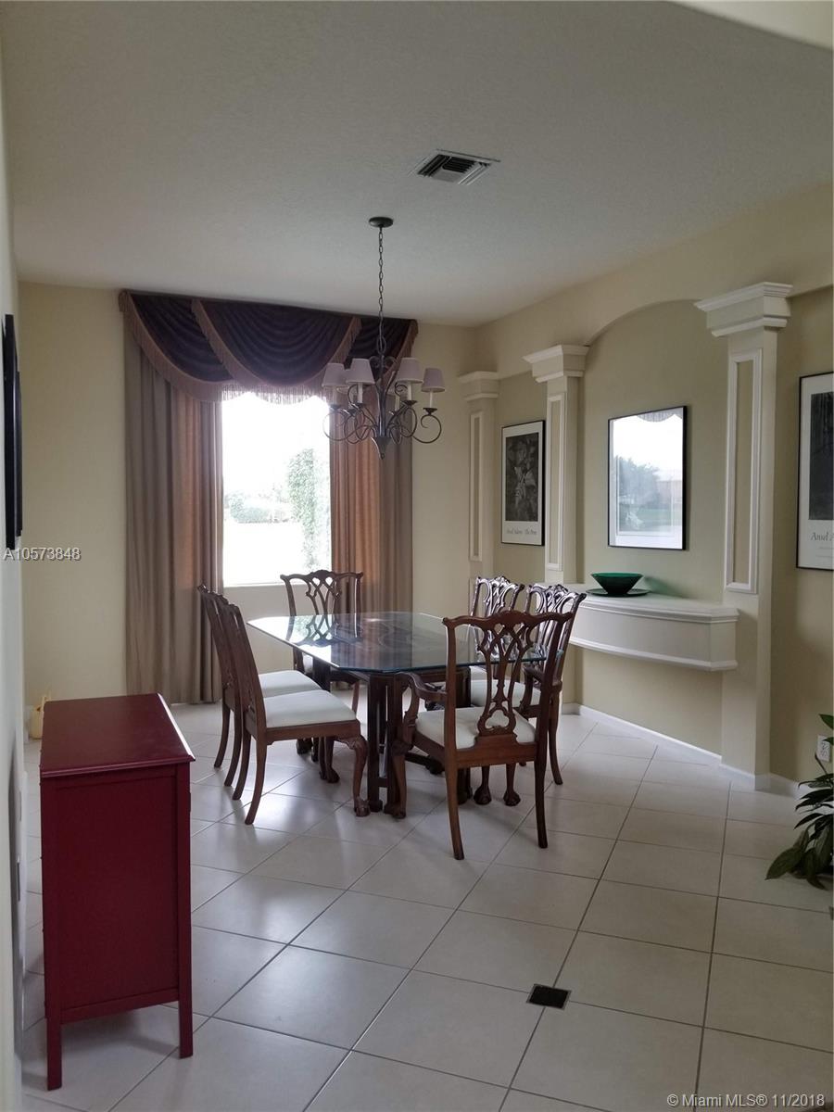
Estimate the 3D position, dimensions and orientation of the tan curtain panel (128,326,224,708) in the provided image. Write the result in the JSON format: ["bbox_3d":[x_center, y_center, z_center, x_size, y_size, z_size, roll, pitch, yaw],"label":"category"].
[{"bbox_3d":[-1.758,-0.320,6.045,0.682,2.790,0.136,-1,3,-23],"label":"tan curtain panel"}]

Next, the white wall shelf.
[{"bbox_3d":[1.246,0.399,5.089,0.490,0.302,1.755,-1,3,-23],"label":"white wall shelf"}]

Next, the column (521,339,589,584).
[{"bbox_3d":[1.020,-0.152,6.173,0.228,2.640,0.517,-1,3,-23],"label":"column"}]

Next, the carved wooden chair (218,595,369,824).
[{"bbox_3d":[-0.641,0.730,4.224,0.629,1.053,0.633,-1,3,-21],"label":"carved wooden chair"}]

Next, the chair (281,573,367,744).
[{"bbox_3d":[-0.554,0.664,5.783,0.651,1.053,0.629,-1,3,-23],"label":"chair"}]

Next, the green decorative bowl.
[{"bbox_3d":[1.242,0.171,5.165,0.321,0.116,0.321,0,2,0],"label":"green decorative bowl"}]

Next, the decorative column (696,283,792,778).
[{"bbox_3d":[1.742,-0.074,4.488,0.228,2.623,0.499,-1,3,-23],"label":"decorative column"}]

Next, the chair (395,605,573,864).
[{"bbox_3d":[0.288,0.743,3.835,0.660,1.053,0.629,-1,3,-18],"label":"chair"}]

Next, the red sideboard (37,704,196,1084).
[{"bbox_3d":[-0.899,0.888,2.467,0.360,0.774,0.886,-1,3,-23],"label":"red sideboard"}]

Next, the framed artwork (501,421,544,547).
[{"bbox_3d":[0.816,-0.556,6.471,0.021,0.920,0.626,-1,3,-23],"label":"framed artwork"}]

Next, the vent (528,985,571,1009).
[{"bbox_3d":[0.383,1.278,2.411,0.106,0.011,0.104,1,3,22],"label":"vent"}]

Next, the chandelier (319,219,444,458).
[{"bbox_3d":[-0.191,-1.184,4.575,0.669,1.291,0.669,0,2,0],"label":"chandelier"}]

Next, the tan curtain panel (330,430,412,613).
[{"bbox_3d":[-0.393,-0.385,7.137,0.749,3.033,0.147,-1,3,-23],"label":"tan curtain panel"}]

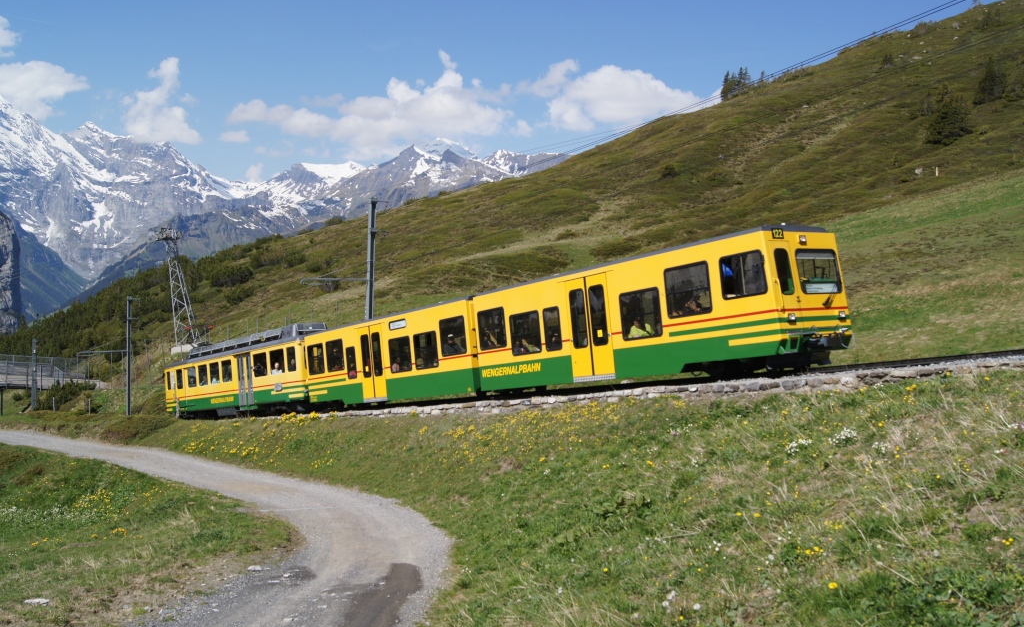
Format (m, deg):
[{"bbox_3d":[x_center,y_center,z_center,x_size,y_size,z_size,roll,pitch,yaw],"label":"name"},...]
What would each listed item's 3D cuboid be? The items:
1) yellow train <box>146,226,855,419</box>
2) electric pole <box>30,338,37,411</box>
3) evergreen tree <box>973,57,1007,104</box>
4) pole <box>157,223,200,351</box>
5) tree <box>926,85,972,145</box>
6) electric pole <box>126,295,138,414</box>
[{"bbox_3d":[-4.894,1.696,32.163,2.336,3.133,35.382,-1,-6,-38],"label":"yellow train"},{"bbox_3d":[-40.304,5.054,79.000,0.420,6.200,0.420,-1,6,-38],"label":"electric pole"},{"bbox_3d":[71.276,-34.780,140.000,5.000,6.900,5.000,2,5,0],"label":"evergreen tree"},{"bbox_3d":[-32.002,-2.303,90.000,2.900,11.900,2.900,-4,5,17],"label":"pole"},{"bbox_3d":[55.912,-25.333,120.000,5.700,7.700,5.700,2,5,0],"label":"tree"},{"bbox_3d":[-23.795,2.807,58.500,0.400,7.600,0.400,-1,6,-38],"label":"electric pole"}]

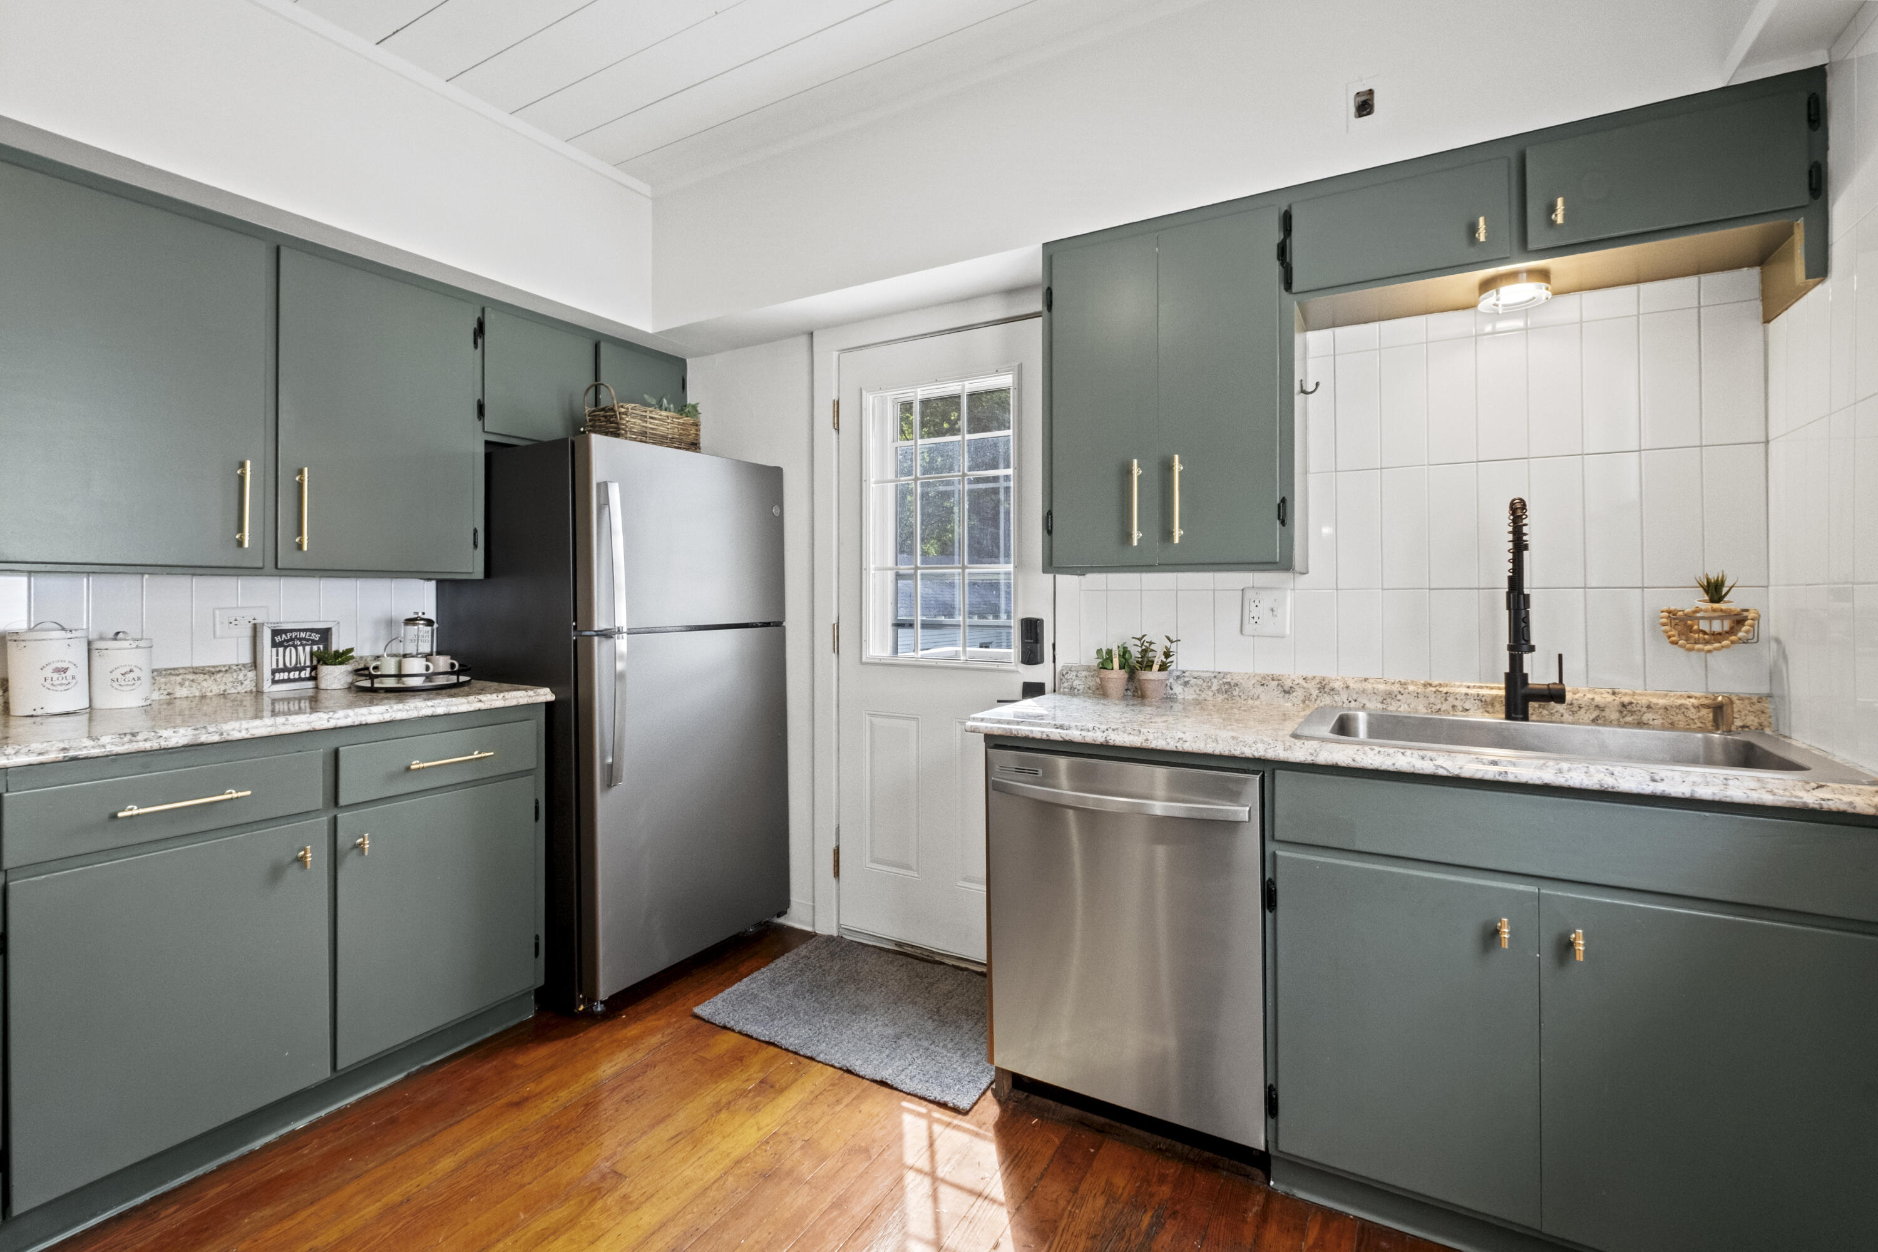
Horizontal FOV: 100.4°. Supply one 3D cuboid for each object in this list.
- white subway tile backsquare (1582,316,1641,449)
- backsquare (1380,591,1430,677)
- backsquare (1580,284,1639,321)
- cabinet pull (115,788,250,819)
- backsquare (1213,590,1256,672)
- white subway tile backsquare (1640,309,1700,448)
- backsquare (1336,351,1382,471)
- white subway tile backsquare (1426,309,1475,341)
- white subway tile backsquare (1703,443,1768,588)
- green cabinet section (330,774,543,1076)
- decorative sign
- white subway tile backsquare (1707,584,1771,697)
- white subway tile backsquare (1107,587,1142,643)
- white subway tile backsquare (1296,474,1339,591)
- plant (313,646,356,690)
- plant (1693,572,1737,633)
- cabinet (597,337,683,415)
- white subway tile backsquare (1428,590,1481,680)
[{"bbox_3d":[1.539,-0.556,1.792,0.102,0.303,0.010,1,1,28],"label":"white subway tile backsquare"},{"bbox_3d":[1.161,0.021,1.942,0.100,0.222,0.010,0,1,29],"label":"backsquare"},{"bbox_3d":[1.498,-0.718,1.745,0.100,0.070,0.010,0,1,29],"label":"backsquare"},{"bbox_3d":[-1.544,0.363,1.604,0.036,0.014,0.204,1,1,28],"label":"cabinet pull"},{"bbox_3d":[0.820,0.015,2.170,0.102,0.226,0.010,1,1,28],"label":"backsquare"},{"bbox_3d":[1.617,-0.543,1.731,0.101,0.304,0.010,1,1,28],"label":"white subway tile backsquare"},{"bbox_3d":[1.072,-0.548,2.000,0.100,0.303,0.010,0,1,30],"label":"backsquare"},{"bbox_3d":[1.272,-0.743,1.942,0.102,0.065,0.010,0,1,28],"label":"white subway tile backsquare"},{"bbox_3d":[1.712,-0.237,1.684,0.101,0.304,0.010,1,1,28],"label":"white subway tile backsquare"},{"bbox_3d":[-1.284,0.733,2.031,0.028,0.601,0.479,1,1,32],"label":"green cabinet section"},{"bbox_3d":[-1.914,0.089,2.344,0.040,0.195,0.182,0,1,30],"label":"decorative sign"},{"bbox_3d":[1.688,0.030,1.653,0.100,0.222,0.010,0,1,29],"label":"white subway tile backsquare"},{"bbox_3d":[0.554,0.011,2.334,0.102,0.225,0.010,0,1,28],"label":"white subway tile backsquare"},{"bbox_3d":[1.006,-0.251,2.090,0.100,0.305,0.010,0,1,28],"label":"white subway tile backsquare"},{"bbox_3d":[-1.801,0.123,2.333,0.105,0.127,0.105,0,1,30],"label":"plant"},{"bbox_3d":[1.640,-0.049,1.653,0.064,0.132,0.064,1,1,28],"label":"plant"},{"bbox_3d":[-1.234,-0.811,3.025,0.310,0.420,0.410,0,1,30],"label":"cabinet"},{"bbox_3d":[1.248,0.024,1.894,0.100,0.222,0.010,0,1,29],"label":"white subway tile backsquare"}]

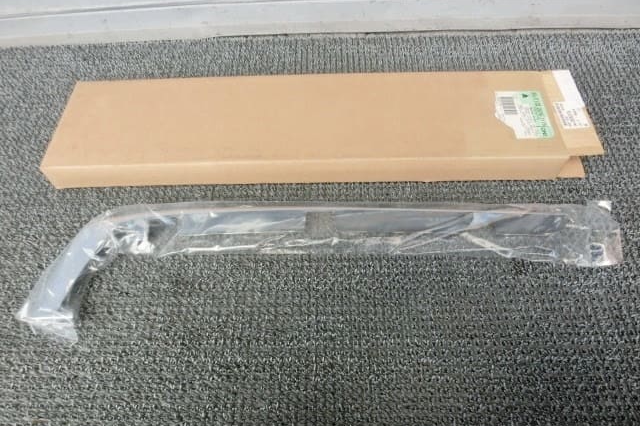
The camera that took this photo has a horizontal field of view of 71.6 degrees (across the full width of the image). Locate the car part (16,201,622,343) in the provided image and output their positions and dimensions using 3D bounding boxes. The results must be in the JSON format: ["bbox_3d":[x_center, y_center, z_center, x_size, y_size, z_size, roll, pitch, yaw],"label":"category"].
[{"bbox_3d":[0.015,0.078,0.652,0.861,0.058,0.202,-1,58,3],"label":"car part"}]

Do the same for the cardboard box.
[{"bbox_3d":[-0.007,-0.151,0.793,0.912,0.060,0.199,-1,58,3],"label":"cardboard box"}]

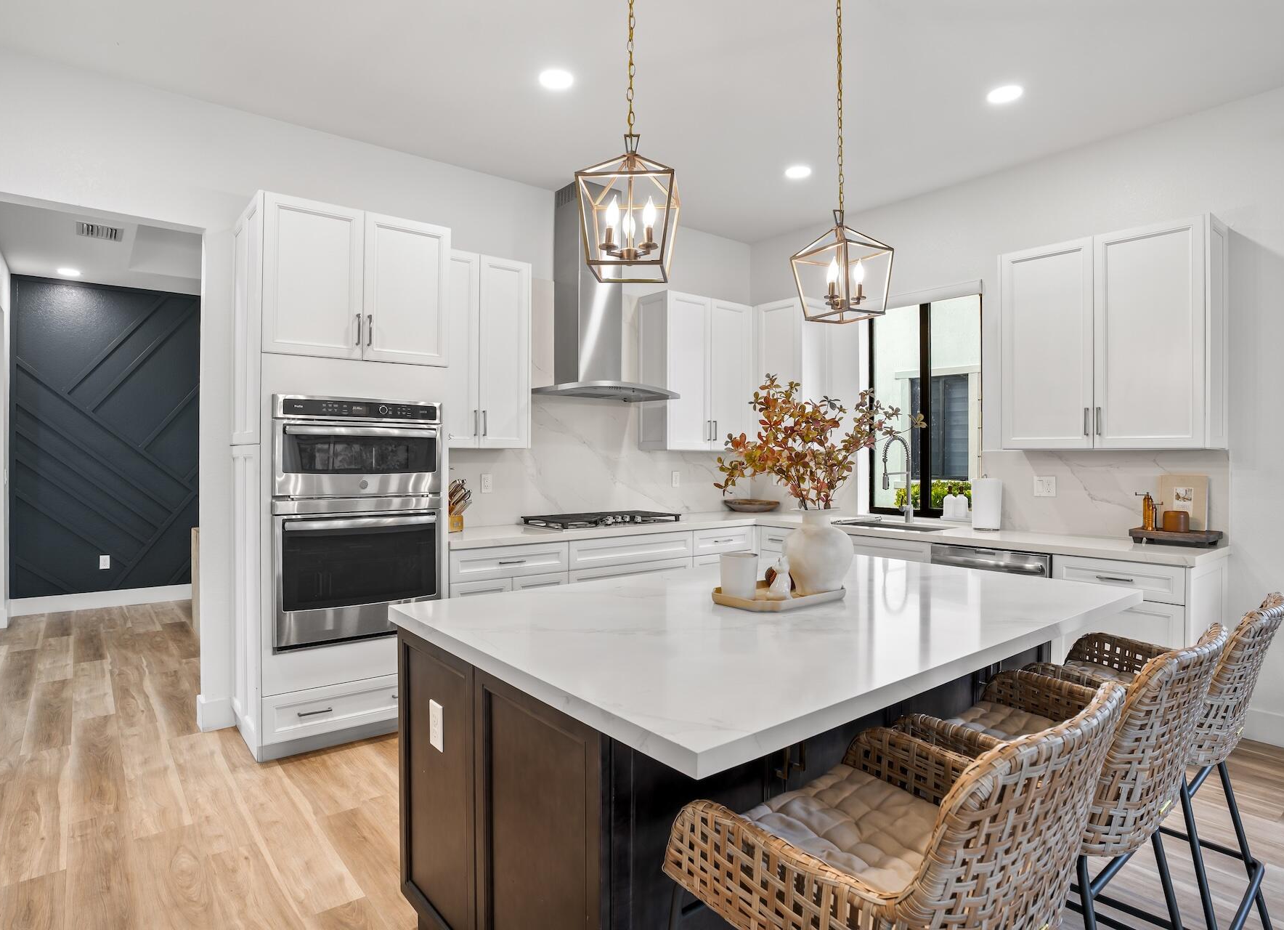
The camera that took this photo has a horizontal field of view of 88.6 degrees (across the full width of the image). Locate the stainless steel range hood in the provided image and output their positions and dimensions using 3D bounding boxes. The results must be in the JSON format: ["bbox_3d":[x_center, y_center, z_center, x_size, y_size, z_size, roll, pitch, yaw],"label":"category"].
[{"bbox_3d":[-0.296,-1.148,4.405,0.924,1.380,0.548,0,0,-39],"label":"stainless steel range hood"}]

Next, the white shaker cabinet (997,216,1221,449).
[{"bbox_3d":[2.505,-0.637,3.560,0.350,1.103,0.946,0,0,-39],"label":"white shaker cabinet"}]

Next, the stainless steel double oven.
[{"bbox_3d":[-1.498,0.260,3.345,0.763,1.139,0.629,0,0,-39],"label":"stainless steel double oven"}]

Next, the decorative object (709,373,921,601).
[{"bbox_3d":[0.529,0.055,1.980,0.610,0.649,0.480,0,0,0],"label":"decorative object"}]

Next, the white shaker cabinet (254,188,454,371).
[{"bbox_3d":[-1.520,-0.847,3.366,0.850,0.712,0.631,0,0,-39],"label":"white shaker cabinet"}]

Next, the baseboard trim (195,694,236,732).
[{"bbox_3d":[-2.142,1.236,3.317,0.154,0.147,0.137,0,0,-39],"label":"baseboard trim"}]

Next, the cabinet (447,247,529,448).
[{"bbox_3d":[-1.032,-0.663,3.955,0.649,1.129,0.327,0,0,-39],"label":"cabinet"}]

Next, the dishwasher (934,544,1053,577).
[{"bbox_3d":[2.106,0.858,3.763,0.609,0.817,0.618,0,0,-39],"label":"dishwasher"}]

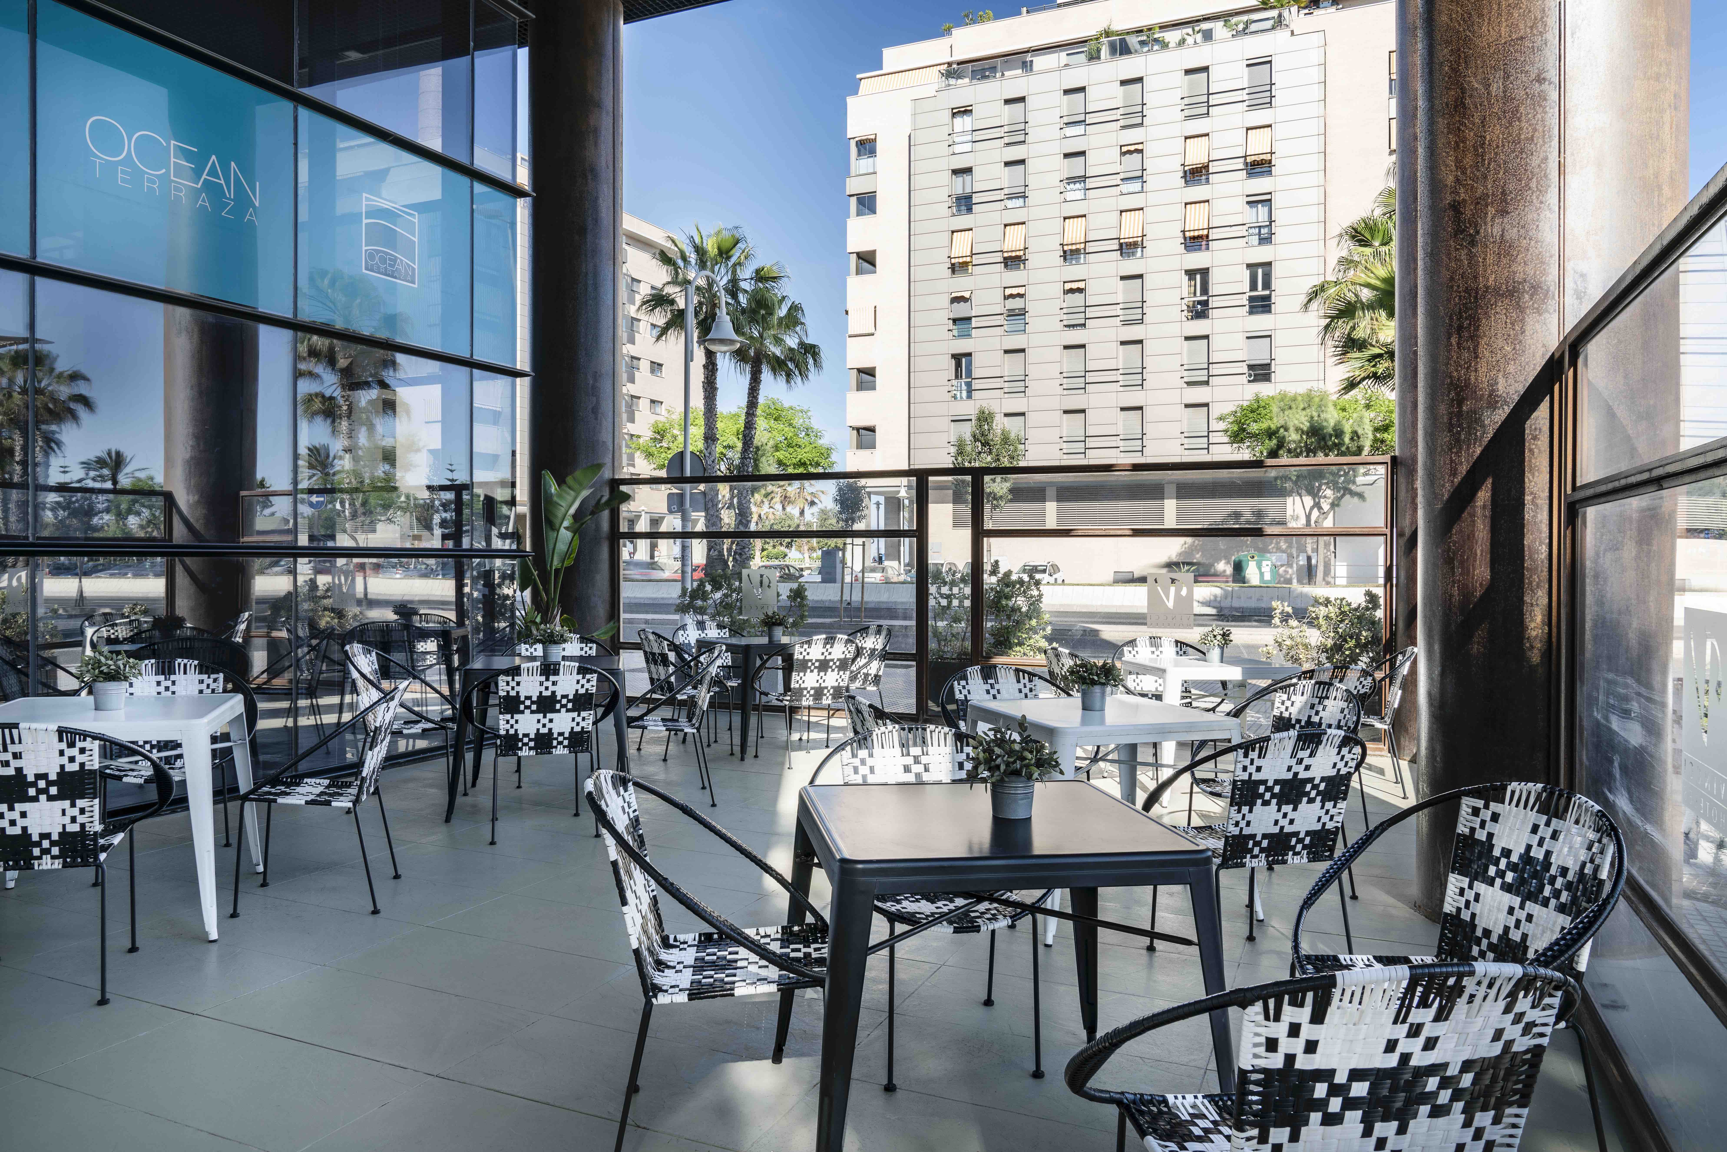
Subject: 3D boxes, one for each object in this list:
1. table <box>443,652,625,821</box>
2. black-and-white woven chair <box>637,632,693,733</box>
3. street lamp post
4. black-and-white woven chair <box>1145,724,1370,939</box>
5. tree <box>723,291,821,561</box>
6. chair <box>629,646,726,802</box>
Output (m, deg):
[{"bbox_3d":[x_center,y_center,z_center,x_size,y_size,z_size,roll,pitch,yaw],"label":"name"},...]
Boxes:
[{"bbox_3d":[-1.745,0.857,6.354,0.853,0.758,0.853,0,1,-12],"label":"table"},{"bbox_3d":[-1.271,0.809,8.094,0.650,0.865,0.765,0,1,-31],"label":"black-and-white woven chair"},{"bbox_3d":[-2.254,-1.741,17.478,1.050,5.710,0.750,0,1,-6],"label":"street lamp post"},{"bbox_3d":[1.304,0.890,3.828,0.742,0.858,0.601,0,1,-18],"label":"black-and-white woven chair"},{"bbox_3d":[-3.000,-4.985,38.500,3.248,10.286,3.248,0,1,0],"label":"tree"},{"bbox_3d":[-1.067,0.815,6.450,0.601,0.858,0.742,0,1,-14],"label":"chair"}]

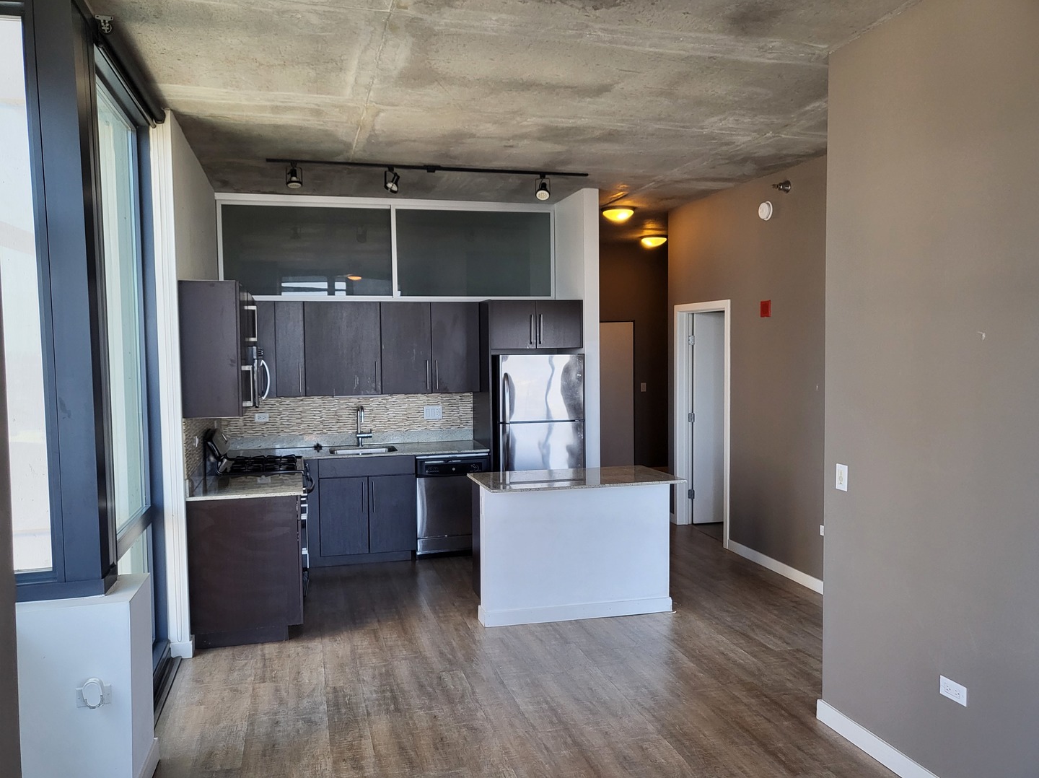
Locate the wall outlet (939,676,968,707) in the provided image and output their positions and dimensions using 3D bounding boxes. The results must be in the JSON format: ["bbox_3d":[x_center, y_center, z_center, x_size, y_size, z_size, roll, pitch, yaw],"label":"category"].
[{"bbox_3d":[1.611,1.123,2.903,0.008,0.069,0.116,-1,3,-16],"label":"wall outlet"}]

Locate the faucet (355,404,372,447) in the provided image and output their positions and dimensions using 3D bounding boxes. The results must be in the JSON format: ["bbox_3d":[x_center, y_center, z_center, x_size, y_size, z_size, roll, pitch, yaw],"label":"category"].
[{"bbox_3d":[-1.327,0.326,6.686,0.131,0.350,0.208,-1,3,-16],"label":"faucet"}]

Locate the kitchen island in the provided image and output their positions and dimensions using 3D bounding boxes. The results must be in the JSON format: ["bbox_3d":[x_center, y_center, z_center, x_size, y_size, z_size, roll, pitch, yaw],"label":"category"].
[{"bbox_3d":[0.363,1.023,5.148,1.287,0.901,0.670,-1,3,-16],"label":"kitchen island"}]

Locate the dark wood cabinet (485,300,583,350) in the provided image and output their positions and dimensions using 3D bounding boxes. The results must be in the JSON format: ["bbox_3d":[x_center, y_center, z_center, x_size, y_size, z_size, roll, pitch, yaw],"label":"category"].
[{"bbox_3d":[0.052,-0.551,6.788,0.807,0.398,0.682,-1,3,-15],"label":"dark wood cabinet"}]

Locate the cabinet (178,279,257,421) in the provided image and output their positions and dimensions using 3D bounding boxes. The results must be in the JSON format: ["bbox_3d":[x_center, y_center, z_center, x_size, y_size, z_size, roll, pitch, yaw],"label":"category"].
[{"bbox_3d":[-1.852,-0.240,4.795,0.333,0.775,0.615,-1,3,-16],"label":"cabinet"}]

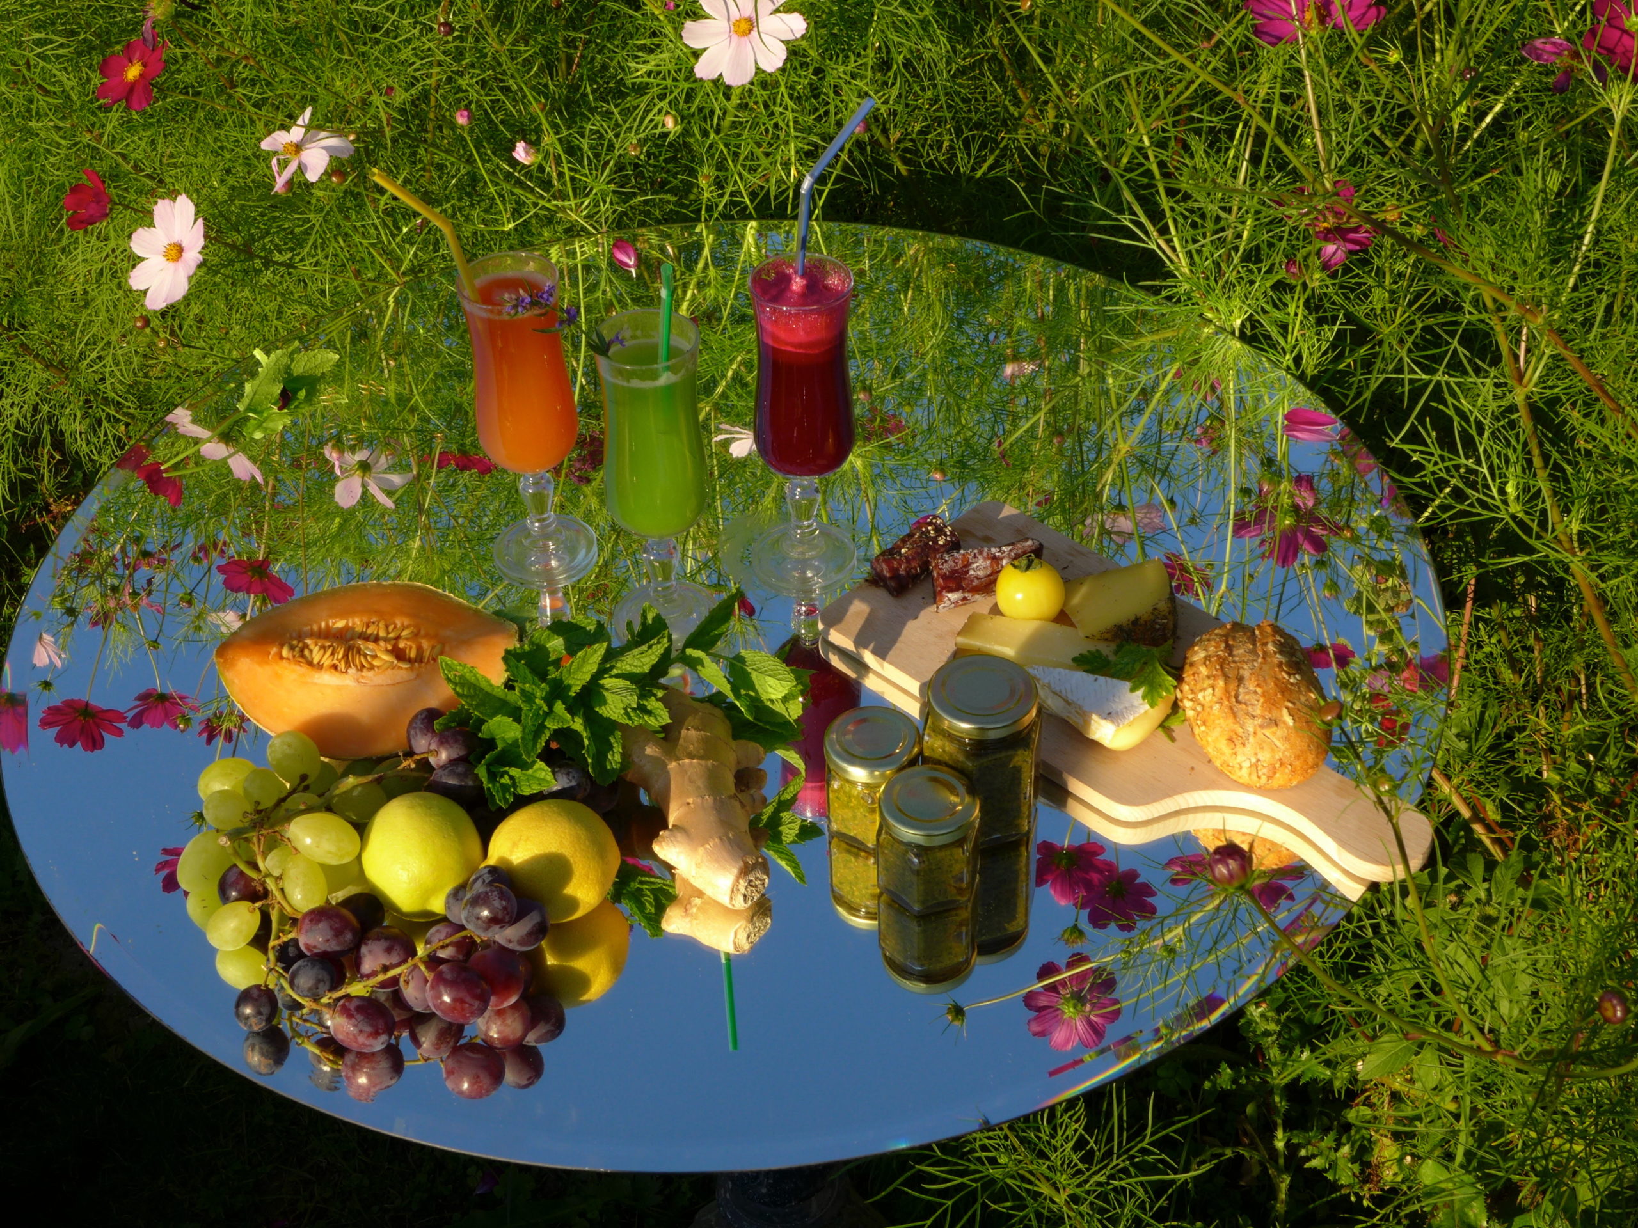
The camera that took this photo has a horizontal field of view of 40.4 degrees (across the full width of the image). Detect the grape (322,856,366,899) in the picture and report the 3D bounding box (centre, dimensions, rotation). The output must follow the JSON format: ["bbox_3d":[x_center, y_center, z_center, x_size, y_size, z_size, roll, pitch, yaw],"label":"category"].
[{"bbox_3d":[-0.234,0.125,1.081,0.028,0.026,0.027,0,40,0],"label":"grape"}]

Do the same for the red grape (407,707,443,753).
[{"bbox_3d":[-0.188,0.057,1.073,0.021,0.024,0.022,-1,40,1],"label":"red grape"}]

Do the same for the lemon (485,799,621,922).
[{"bbox_3d":[-0.128,0.119,1.070,0.067,0.058,0.060,0,40,0],"label":"lemon"}]

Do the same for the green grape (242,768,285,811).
[{"bbox_3d":[-0.264,0.083,1.057,0.021,0.021,0.024,-1,40,1],"label":"green grape"}]

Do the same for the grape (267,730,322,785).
[{"bbox_3d":[-0.265,0.073,1.127,0.027,0.028,0.028,0,40,0],"label":"grape"}]

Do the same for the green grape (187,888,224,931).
[{"bbox_3d":[-0.286,0.139,1.048,0.025,0.024,0.025,-1,40,1],"label":"green grape"}]

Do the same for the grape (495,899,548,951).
[{"bbox_3d":[-0.134,0.138,0.999,0.025,0.024,0.025,-1,40,1],"label":"grape"}]

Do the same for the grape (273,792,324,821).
[{"bbox_3d":[-0.248,0.094,1.060,0.025,0.021,0.022,-1,40,1],"label":"grape"}]

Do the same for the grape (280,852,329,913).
[{"bbox_3d":[-0.235,0.123,1.016,0.020,0.024,0.025,-1,40,1],"label":"grape"}]

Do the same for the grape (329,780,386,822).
[{"bbox_3d":[-0.217,0.089,1.059,0.029,0.022,0.022,-1,40,1],"label":"grape"}]

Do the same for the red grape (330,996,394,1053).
[{"bbox_3d":[-0.201,0.180,0.977,0.028,0.024,0.025,-1,40,1],"label":"red grape"}]

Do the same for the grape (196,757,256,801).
[{"bbox_3d":[-0.289,0.080,1.087,0.028,0.023,0.024,-1,40,1],"label":"grape"}]

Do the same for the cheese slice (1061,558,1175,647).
[{"bbox_3d":[0.156,-0.001,1.154,0.058,0.032,0.038,-18,43,-18],"label":"cheese slice"}]

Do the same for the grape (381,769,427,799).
[{"bbox_3d":[-0.213,0.086,1.132,0.028,0.025,0.026,0,40,0],"label":"grape"}]

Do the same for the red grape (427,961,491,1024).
[{"bbox_3d":[-0.157,0.165,0.969,0.028,0.027,0.028,-1,40,1],"label":"red grape"}]

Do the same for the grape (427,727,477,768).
[{"bbox_3d":[-0.179,0.065,1.088,0.025,0.022,0.023,-1,40,1],"label":"grape"}]

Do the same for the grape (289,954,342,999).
[{"bbox_3d":[-0.223,0.160,0.979,0.021,0.021,0.022,-1,40,1],"label":"grape"}]

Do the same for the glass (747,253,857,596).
[{"bbox_3d":[-0.009,-0.103,1.231,0.060,0.188,0.060,0,40,0],"label":"glass"}]

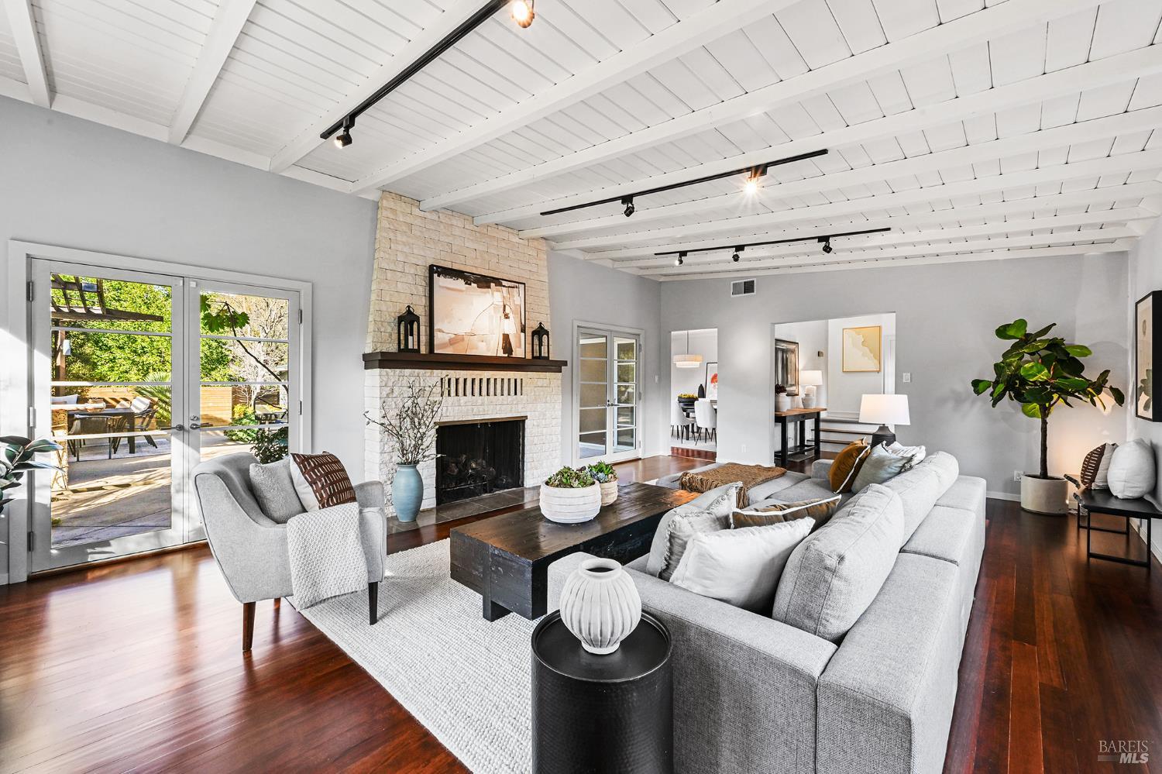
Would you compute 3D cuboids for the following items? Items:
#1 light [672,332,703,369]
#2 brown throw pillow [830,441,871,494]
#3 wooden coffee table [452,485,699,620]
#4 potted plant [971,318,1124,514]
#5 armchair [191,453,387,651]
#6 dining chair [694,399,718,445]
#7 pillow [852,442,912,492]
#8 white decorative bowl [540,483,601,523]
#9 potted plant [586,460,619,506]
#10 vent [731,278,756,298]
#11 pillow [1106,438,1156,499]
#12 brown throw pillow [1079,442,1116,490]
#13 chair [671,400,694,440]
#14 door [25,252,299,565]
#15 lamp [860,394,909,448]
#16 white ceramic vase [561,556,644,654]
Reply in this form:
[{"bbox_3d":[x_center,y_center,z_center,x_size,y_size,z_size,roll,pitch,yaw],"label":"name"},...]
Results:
[{"bbox_3d":[2.258,-0.826,9.498,0.600,0.880,0.600,0,0,0],"label":"light"},{"bbox_3d":[2.017,0.583,3.389,0.170,0.460,0.470,34,16,25],"label":"brown throw pillow"},{"bbox_3d":[0.102,1.010,2.992,0.700,0.395,1.750,0,0,43],"label":"wooden coffee table"},{"bbox_3d":[4.392,0.271,4.301,1.020,1.870,0.780,0,0,43],"label":"potted plant"},{"bbox_3d":[-1.507,0.802,2.499,0.785,0.857,0.730,0,0,-22],"label":"armchair"},{"bbox_3d":[2.680,0.774,9.331,0.530,0.890,0.580,0,0,41],"label":"dining chair"},{"bbox_3d":[2.135,0.598,3.333,0.160,0.470,0.470,44,12,12],"label":"pillow"},{"bbox_3d":[-0.067,0.712,2.861,0.385,0.220,0.385,0,0,0],"label":"white decorative bowl"},{"bbox_3d":[0.139,0.668,3.201,0.262,0.305,0.262,0,0,0],"label":"potted plant"},{"bbox_3d":[2.417,-1.473,6.726,0.385,0.228,0.030,0,0,43],"label":"vent"},{"bbox_3d":[4.324,0.632,3.550,0.200,0.470,0.480,15,11,43],"label":"pillow"},{"bbox_3d":[4.322,0.635,3.739,0.430,0.420,0.160,0,12,-34],"label":"brown throw pillow"},{"bbox_3d":[2.100,0.773,9.751,0.570,0.880,0.530,0,0,-22],"label":"chair"},{"bbox_3d":[-3.031,0.181,3.469,0.070,2.040,1.530,0,0,44],"label":"door"},{"bbox_3d":[2.841,0.377,4.221,0.410,0.620,0.410,0,0,43],"label":"lamp"},{"bbox_3d":[0.053,0.598,1.231,0.220,0.218,0.220,0,0,0],"label":"white ceramic vase"}]

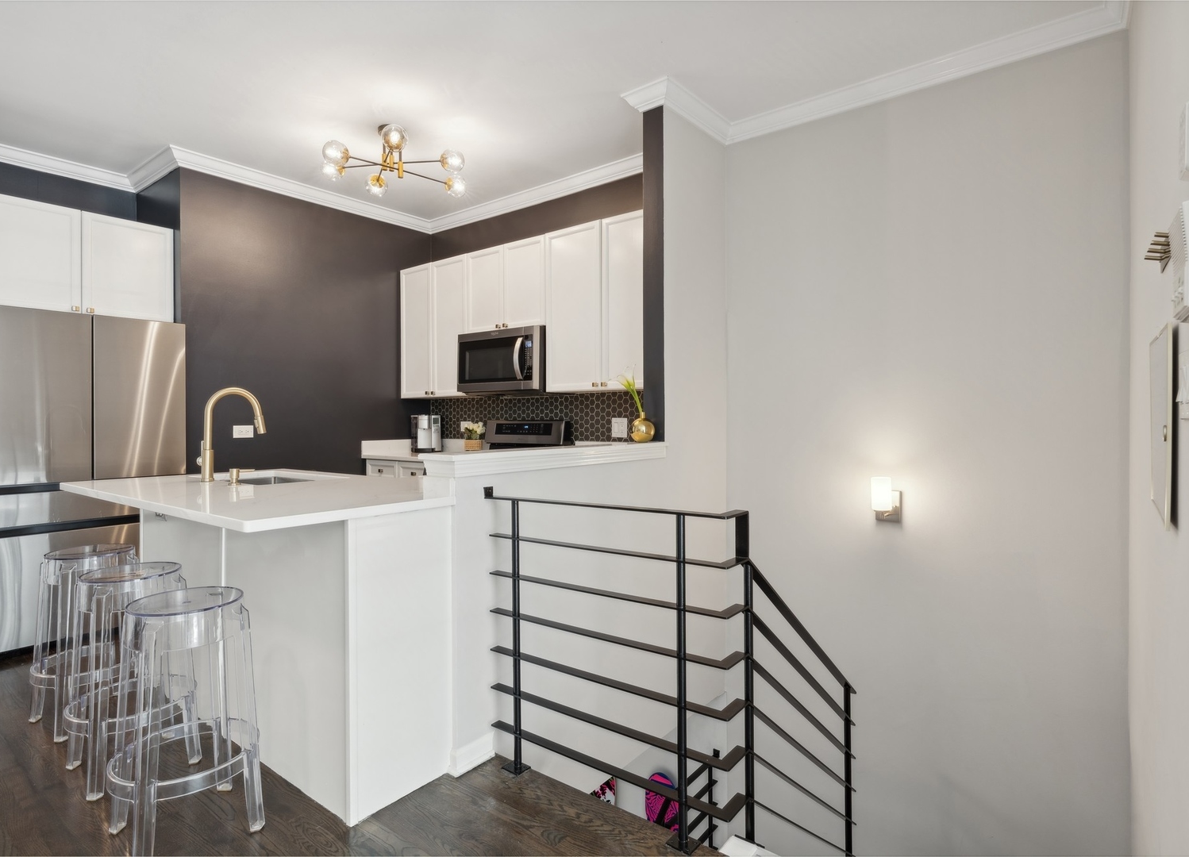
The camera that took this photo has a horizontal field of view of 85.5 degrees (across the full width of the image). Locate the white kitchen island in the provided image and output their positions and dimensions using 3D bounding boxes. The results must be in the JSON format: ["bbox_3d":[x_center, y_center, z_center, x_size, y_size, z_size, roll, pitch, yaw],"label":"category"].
[{"bbox_3d":[-1.226,0.666,2.443,1.700,0.891,0.910,0,0,38],"label":"white kitchen island"}]

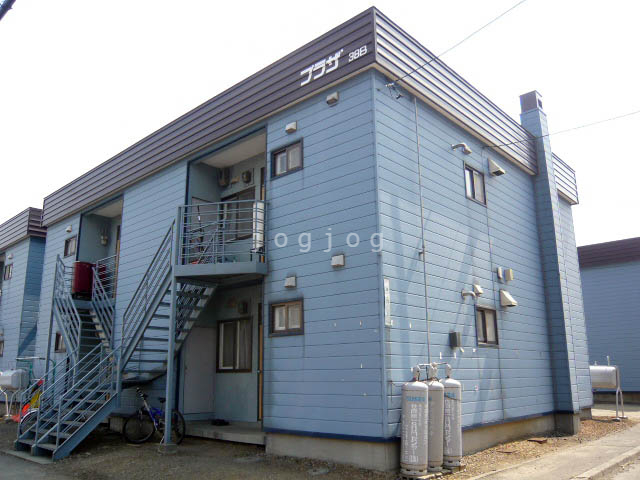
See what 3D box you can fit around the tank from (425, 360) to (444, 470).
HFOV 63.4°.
[{"bbox_3d":[1.647,2.598,7.553,0.365,1.400,0.365,-13,-19,41],"label":"tank"}]

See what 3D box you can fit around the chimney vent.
[{"bbox_3d":[5.660,-3.592,13.792,0.440,0.520,0.440,-13,-19,41],"label":"chimney vent"}]

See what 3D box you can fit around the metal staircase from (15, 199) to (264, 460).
[{"bbox_3d":[-4.785,2.045,11.149,8.555,4.598,2.105,-13,-19,41],"label":"metal staircase"}]

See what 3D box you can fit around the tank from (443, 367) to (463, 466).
[{"bbox_3d":[1.989,2.697,7.911,0.365,1.400,0.365,-13,-19,41],"label":"tank"}]

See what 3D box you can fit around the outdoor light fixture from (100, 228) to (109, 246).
[{"bbox_3d":[-6.683,-0.069,16.070,0.180,0.480,0.210,-13,-19,41],"label":"outdoor light fixture"}]

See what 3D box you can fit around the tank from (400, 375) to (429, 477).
[{"bbox_3d":[1.311,2.531,7.195,0.365,1.340,0.365,0,-14,0],"label":"tank"}]

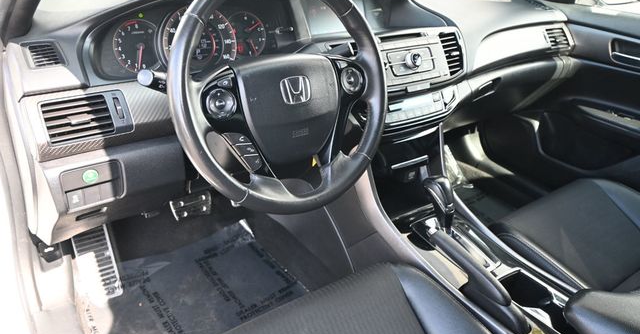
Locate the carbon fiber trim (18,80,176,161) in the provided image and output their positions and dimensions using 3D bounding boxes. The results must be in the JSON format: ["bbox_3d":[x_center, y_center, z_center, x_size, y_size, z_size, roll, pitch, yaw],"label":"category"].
[{"bbox_3d":[-0.327,-0.077,0.776,0.225,0.105,0.045,-16,1,-32],"label":"carbon fiber trim"}]

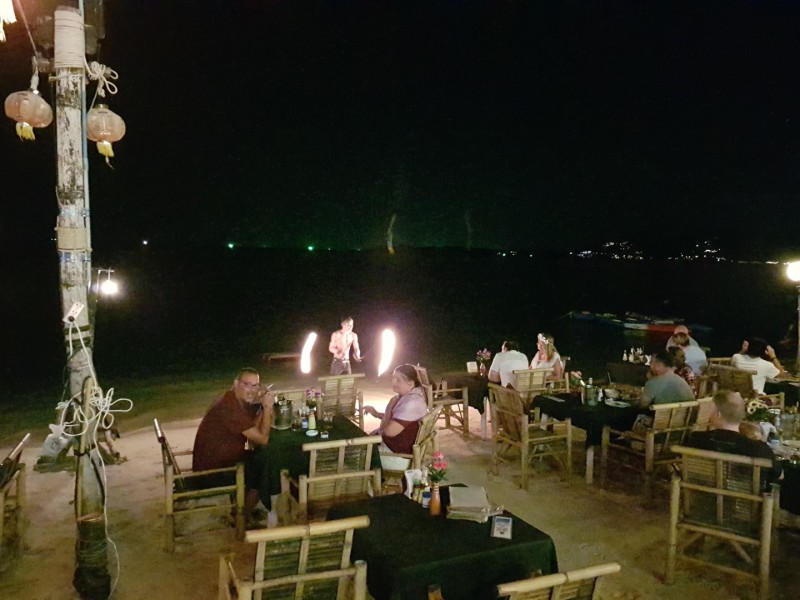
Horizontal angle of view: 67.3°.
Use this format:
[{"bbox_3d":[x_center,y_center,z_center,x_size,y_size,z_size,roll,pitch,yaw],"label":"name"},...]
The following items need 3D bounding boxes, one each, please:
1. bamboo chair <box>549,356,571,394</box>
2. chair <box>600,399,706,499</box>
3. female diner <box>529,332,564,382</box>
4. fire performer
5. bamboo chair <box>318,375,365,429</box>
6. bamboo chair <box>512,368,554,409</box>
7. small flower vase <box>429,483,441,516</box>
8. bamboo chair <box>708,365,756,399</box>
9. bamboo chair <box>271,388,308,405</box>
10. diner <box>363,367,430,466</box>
[{"bbox_3d":[1.990,1.250,8.423,0.600,0.935,0.590,-1,5,-30],"label":"bamboo chair"},{"bbox_3d":[2.316,1.332,5.580,0.570,0.900,0.630,-1,4,-25],"label":"chair"},{"bbox_3d":[2.065,1.083,8.493,0.750,1.240,0.500,-1,4,-28],"label":"female diner"},{"bbox_3d":[-0.857,1.077,9.450,0.540,1.660,0.420,1,5,-11],"label":"fire performer"},{"bbox_3d":[-0.659,1.320,6.898,0.570,0.900,0.630,0,4,-8],"label":"bamboo chair"},{"bbox_3d":[1.480,1.270,7.287,0.590,0.935,0.600,0,5,-21],"label":"bamboo chair"},{"bbox_3d":[0.187,1.049,3.173,0.066,0.180,0.066,2,4,0],"label":"small flower vase"},{"bbox_3d":[4.137,1.246,7.178,0.600,0.935,0.590,-1,5,-30],"label":"bamboo chair"},{"bbox_3d":[-1.174,1.415,6.393,0.570,0.900,0.630,0,4,-12],"label":"bamboo chair"},{"bbox_3d":[-0.083,1.165,4.924,0.780,1.260,0.500,2,4,14],"label":"diner"}]

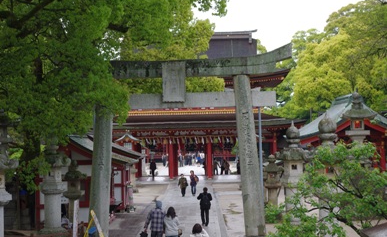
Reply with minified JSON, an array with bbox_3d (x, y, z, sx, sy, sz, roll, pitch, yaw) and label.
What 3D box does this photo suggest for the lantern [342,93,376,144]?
[{"bbox_3d":[7.524,1.632,40.000,1.500,5.711,1.500,-1,-1,1],"label":"lantern"}]

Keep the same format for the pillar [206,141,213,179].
[{"bbox_3d":[1.376,3.419,74.500,0.490,3.546,0.490,-1,-1,1],"label":"pillar"}]

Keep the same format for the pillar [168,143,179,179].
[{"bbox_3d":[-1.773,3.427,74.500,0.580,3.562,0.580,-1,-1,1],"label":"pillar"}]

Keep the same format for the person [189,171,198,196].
[{"bbox_3d":[0.052,4.254,57.800,0.560,1.696,0.420,-1,-1,1],"label":"person"}]

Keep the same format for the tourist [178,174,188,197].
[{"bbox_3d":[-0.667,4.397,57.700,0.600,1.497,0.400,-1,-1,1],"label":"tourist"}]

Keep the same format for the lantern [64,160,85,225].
[{"bbox_3d":[-5.042,3.297,37.300,0.980,3.085,0.980,-1,-1,1],"label":"lantern"}]

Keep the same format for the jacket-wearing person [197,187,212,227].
[{"bbox_3d":[0.497,3.898,38.800,0.640,1.728,0.450,-1,-1,1],"label":"jacket-wearing person"}]

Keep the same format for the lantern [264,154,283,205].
[{"bbox_3d":[3.865,3.249,42.800,0.980,3.055,0.980,-1,-1,1],"label":"lantern"}]

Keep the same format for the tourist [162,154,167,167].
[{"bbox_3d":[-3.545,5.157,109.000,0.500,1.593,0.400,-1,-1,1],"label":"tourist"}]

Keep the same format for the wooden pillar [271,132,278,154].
[{"bbox_3d":[7.108,3.056,76.500,0.430,3.858,0.430,-1,-1,1],"label":"wooden pillar"}]

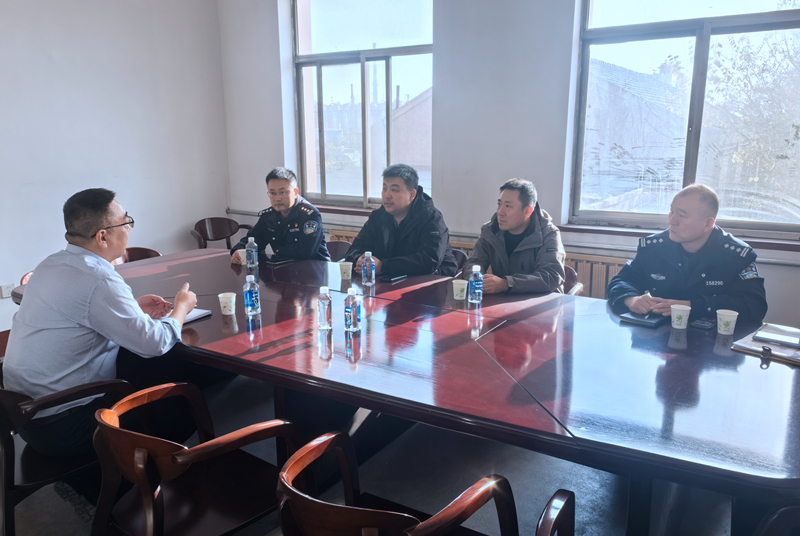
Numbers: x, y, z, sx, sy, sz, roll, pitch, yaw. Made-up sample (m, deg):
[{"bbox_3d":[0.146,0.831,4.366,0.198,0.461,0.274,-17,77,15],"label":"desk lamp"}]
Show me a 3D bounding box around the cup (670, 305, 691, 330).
[{"bbox_3d":[1.110,0.195,2.453,0.074,0.080,0.074,6,13,25],"label":"cup"}]

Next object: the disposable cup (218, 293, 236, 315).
[{"bbox_3d":[-0.716,0.151,2.600,0.072,0.079,0.072,0,13,0],"label":"disposable cup"}]

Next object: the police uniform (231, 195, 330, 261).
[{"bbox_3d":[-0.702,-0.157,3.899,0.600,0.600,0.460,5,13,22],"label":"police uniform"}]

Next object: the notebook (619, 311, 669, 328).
[{"bbox_3d":[1.025,0.200,2.574,0.145,0.021,0.206,12,17,44],"label":"notebook"}]

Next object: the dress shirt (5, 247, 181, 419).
[{"bbox_3d":[-1.117,0.174,2.221,0.550,0.550,0.540,11,17,41],"label":"dress shirt"}]

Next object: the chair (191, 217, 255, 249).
[{"bbox_3d":[-1.419,0.003,5.222,0.550,0.790,0.550,-8,15,-33],"label":"chair"}]

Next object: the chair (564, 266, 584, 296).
[{"bbox_3d":[0.725,0.379,3.381,0.550,0.790,0.550,9,15,34],"label":"chair"}]

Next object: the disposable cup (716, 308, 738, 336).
[{"bbox_3d":[1.227,0.206,2.344,0.072,0.079,0.072,9,15,34],"label":"disposable cup"}]

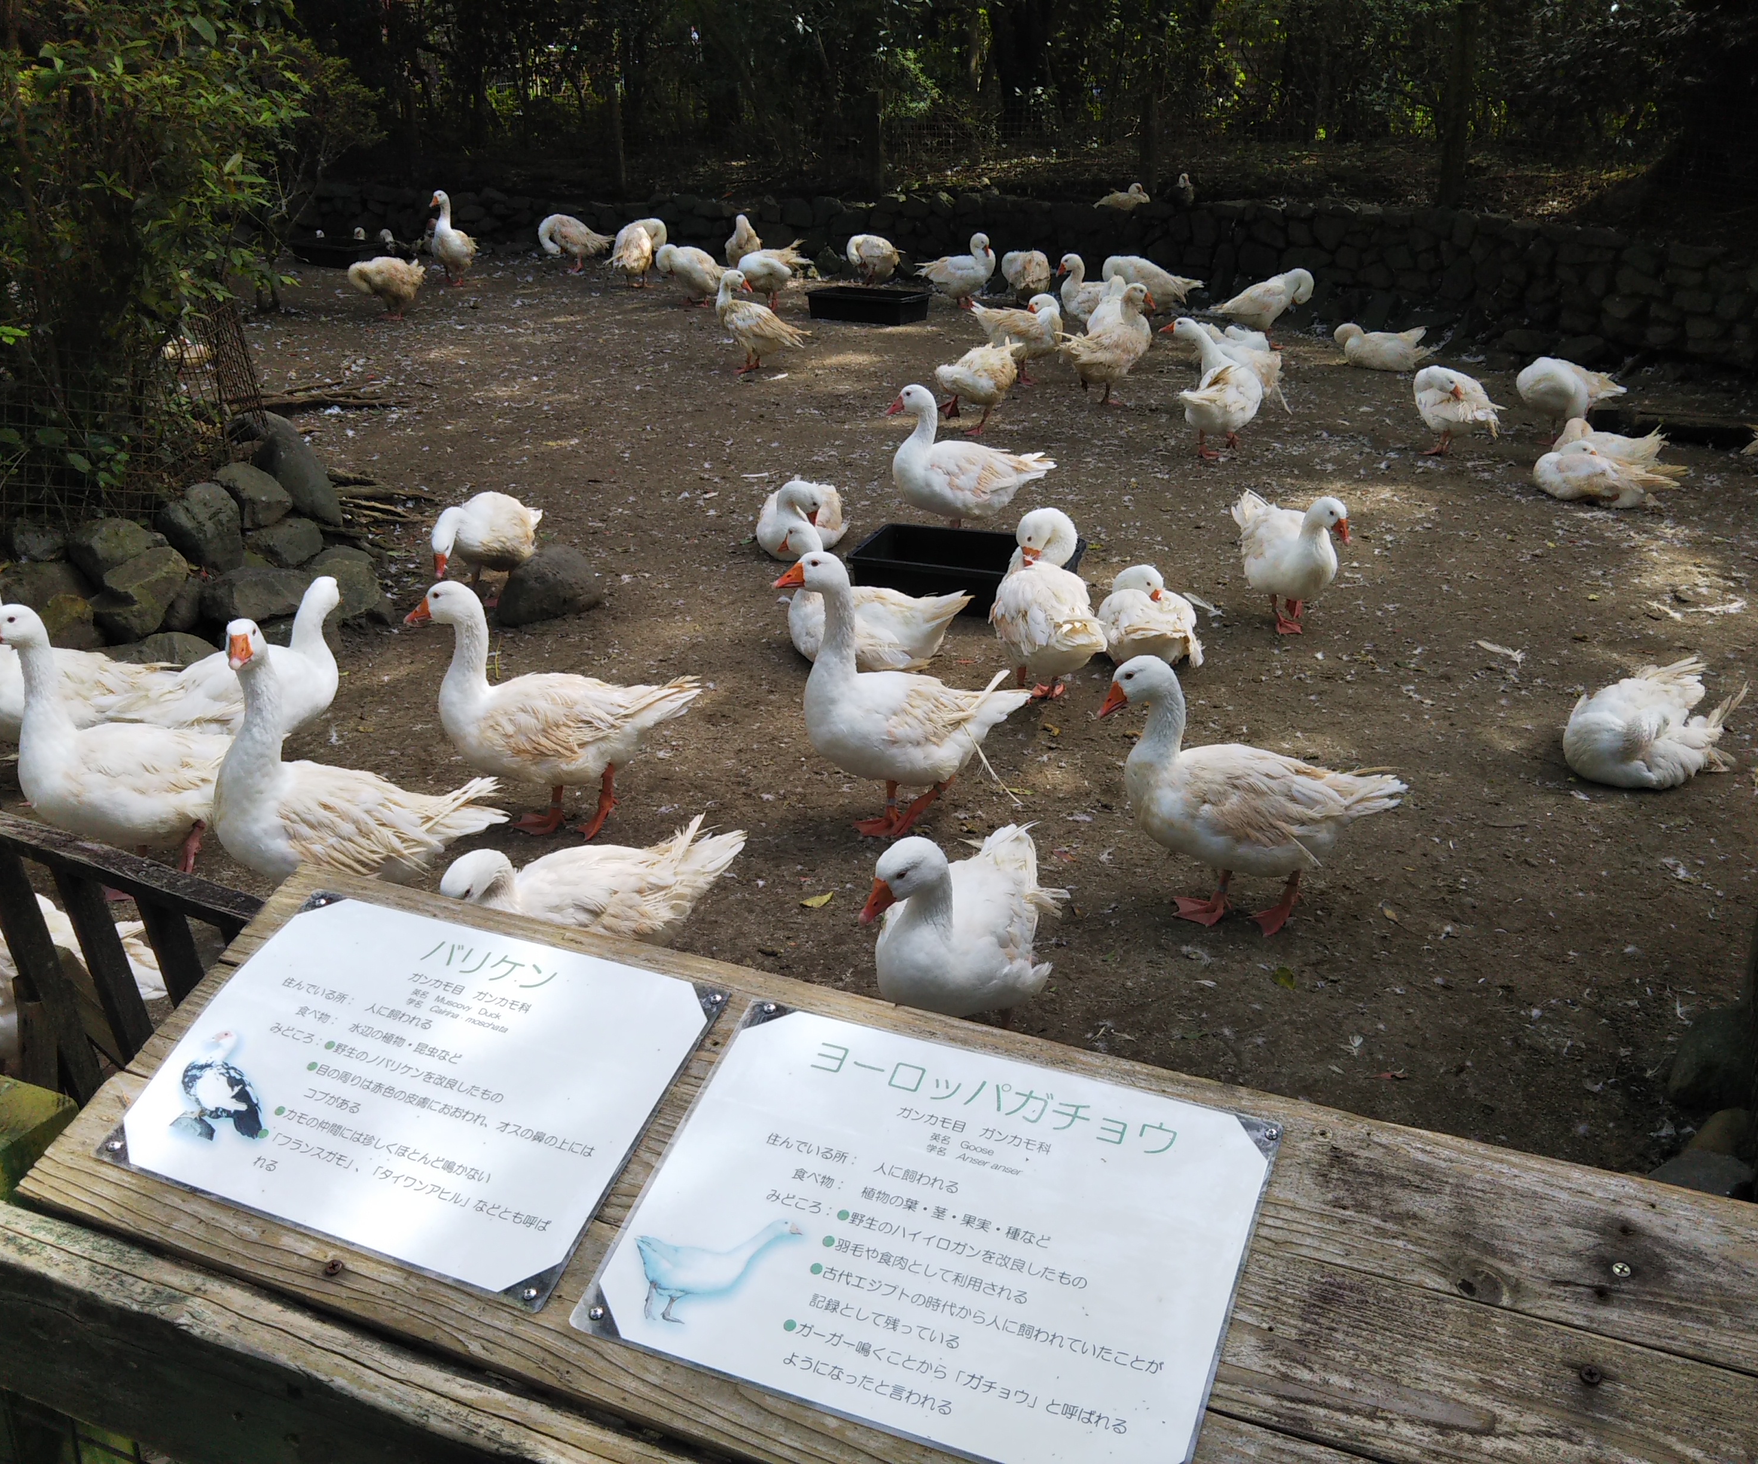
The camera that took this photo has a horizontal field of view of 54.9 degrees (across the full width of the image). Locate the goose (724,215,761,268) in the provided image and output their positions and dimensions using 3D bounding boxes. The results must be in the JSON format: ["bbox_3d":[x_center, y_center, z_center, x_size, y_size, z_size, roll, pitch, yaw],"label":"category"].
[{"bbox_3d":[-1.066,-3.811,13.328,0.280,0.530,0.500,-1,22,-6],"label":"goose"}]

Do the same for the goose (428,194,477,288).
[{"bbox_3d":[-3.123,-3.639,12.454,0.258,0.662,0.602,8,23,17],"label":"goose"}]

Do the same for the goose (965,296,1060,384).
[{"bbox_3d":[0.778,-2.257,9.591,0.550,0.500,0.270,10,24,22],"label":"goose"}]

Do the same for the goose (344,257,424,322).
[{"bbox_3d":[-3.171,-2.892,10.946,0.520,0.380,0.280,-2,22,-6],"label":"goose"}]

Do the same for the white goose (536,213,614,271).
[{"bbox_3d":[-2.375,-3.840,13.269,0.593,0.430,0.258,-3,23,-9],"label":"white goose"}]

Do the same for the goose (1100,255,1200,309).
[{"bbox_3d":[1.959,-3.160,11.995,0.680,0.440,0.270,2,22,1],"label":"goose"}]

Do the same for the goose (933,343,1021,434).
[{"bbox_3d":[0.462,-1.644,8.042,0.516,0.390,0.267,-15,27,-34],"label":"goose"}]

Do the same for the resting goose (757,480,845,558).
[{"bbox_3d":[-0.269,-0.804,6.087,0.270,0.260,0.450,13,25,28],"label":"resting goose"}]

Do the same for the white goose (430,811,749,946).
[{"bbox_3d":[-0.544,0.324,3.225,0.620,0.380,0.280,-8,24,-22],"label":"white goose"}]

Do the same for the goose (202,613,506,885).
[{"bbox_3d":[-1.023,0.088,3.384,0.570,0.680,0.270,-11,25,-28],"label":"goose"}]

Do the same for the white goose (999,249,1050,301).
[{"bbox_3d":[1.052,-3.299,12.228,0.310,0.400,0.500,-7,24,-18],"label":"white goose"}]

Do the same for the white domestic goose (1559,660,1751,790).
[{"bbox_3d":[2.005,-0.027,4.396,0.480,0.270,0.320,-3,22,-10],"label":"white domestic goose"}]

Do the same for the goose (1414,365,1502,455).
[{"bbox_3d":[2.637,-1.487,7.721,0.490,0.390,0.280,-7,23,-18],"label":"goose"}]

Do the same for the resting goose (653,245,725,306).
[{"bbox_3d":[-1.275,-3.139,11.609,0.520,0.400,0.280,-6,23,-16],"label":"resting goose"}]

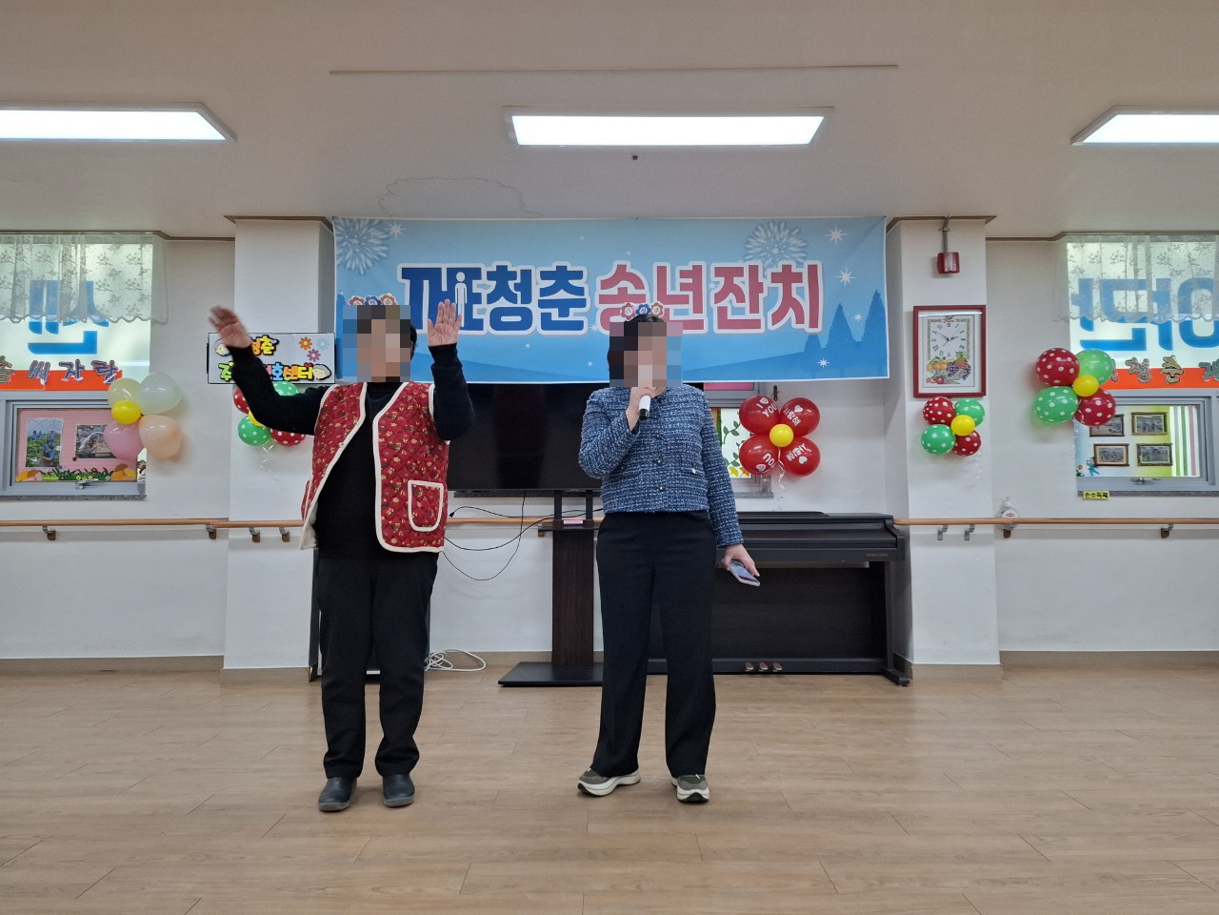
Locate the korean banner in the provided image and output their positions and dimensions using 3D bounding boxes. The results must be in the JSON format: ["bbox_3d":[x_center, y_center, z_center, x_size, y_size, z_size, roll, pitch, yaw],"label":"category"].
[{"bbox_3d":[0.008,-0.849,4.378,3.000,0.890,0.030,0,-3,0],"label":"korean banner"}]

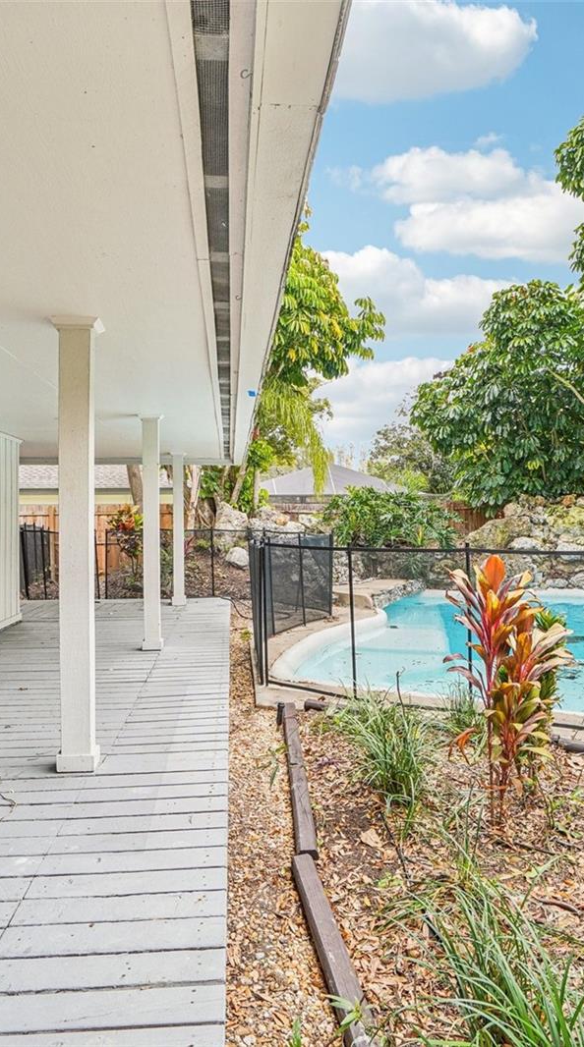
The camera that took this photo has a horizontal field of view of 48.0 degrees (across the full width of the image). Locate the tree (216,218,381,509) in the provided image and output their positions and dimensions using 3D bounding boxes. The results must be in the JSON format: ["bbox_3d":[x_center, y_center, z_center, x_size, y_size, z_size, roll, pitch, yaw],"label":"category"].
[{"bbox_3d":[0.152,-3.109,14.500,3.600,6.200,3.600,0,0,1],"label":"tree"}]

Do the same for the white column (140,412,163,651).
[{"bbox_3d":[-1.486,0.096,6.916,0.220,2.450,0.220,0,0,-5],"label":"white column"}]

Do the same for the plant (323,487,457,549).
[{"bbox_3d":[2.098,-0.110,14.300,2.950,1.400,2.200,0,0,8],"label":"plant"}]

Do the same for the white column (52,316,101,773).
[{"bbox_3d":[-1.181,0.115,3.617,0.220,2.450,0.220,0,0,-5],"label":"white column"}]

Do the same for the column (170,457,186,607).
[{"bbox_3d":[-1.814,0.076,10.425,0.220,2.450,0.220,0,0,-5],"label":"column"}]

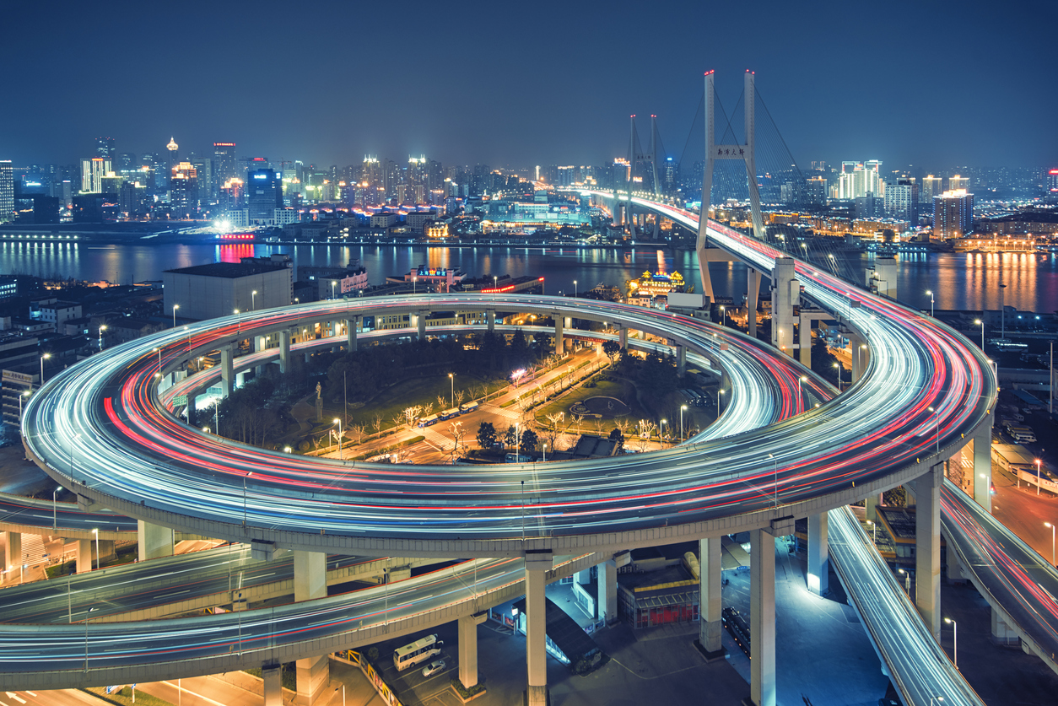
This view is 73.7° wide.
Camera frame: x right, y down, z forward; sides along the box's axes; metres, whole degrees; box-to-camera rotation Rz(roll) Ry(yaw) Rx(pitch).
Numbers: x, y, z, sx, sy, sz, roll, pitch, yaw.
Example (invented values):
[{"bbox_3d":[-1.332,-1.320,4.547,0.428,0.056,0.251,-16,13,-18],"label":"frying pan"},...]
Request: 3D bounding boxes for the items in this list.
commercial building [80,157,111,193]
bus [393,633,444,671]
[{"bbox_3d":[-904.467,-356.864,1470.000,52.000,104.000,30.000,-3,14,-11],"label":"commercial building"},{"bbox_3d":[-20.222,55.066,129.217,8.400,3.150,2.400,-8,15,-31],"label":"bus"}]

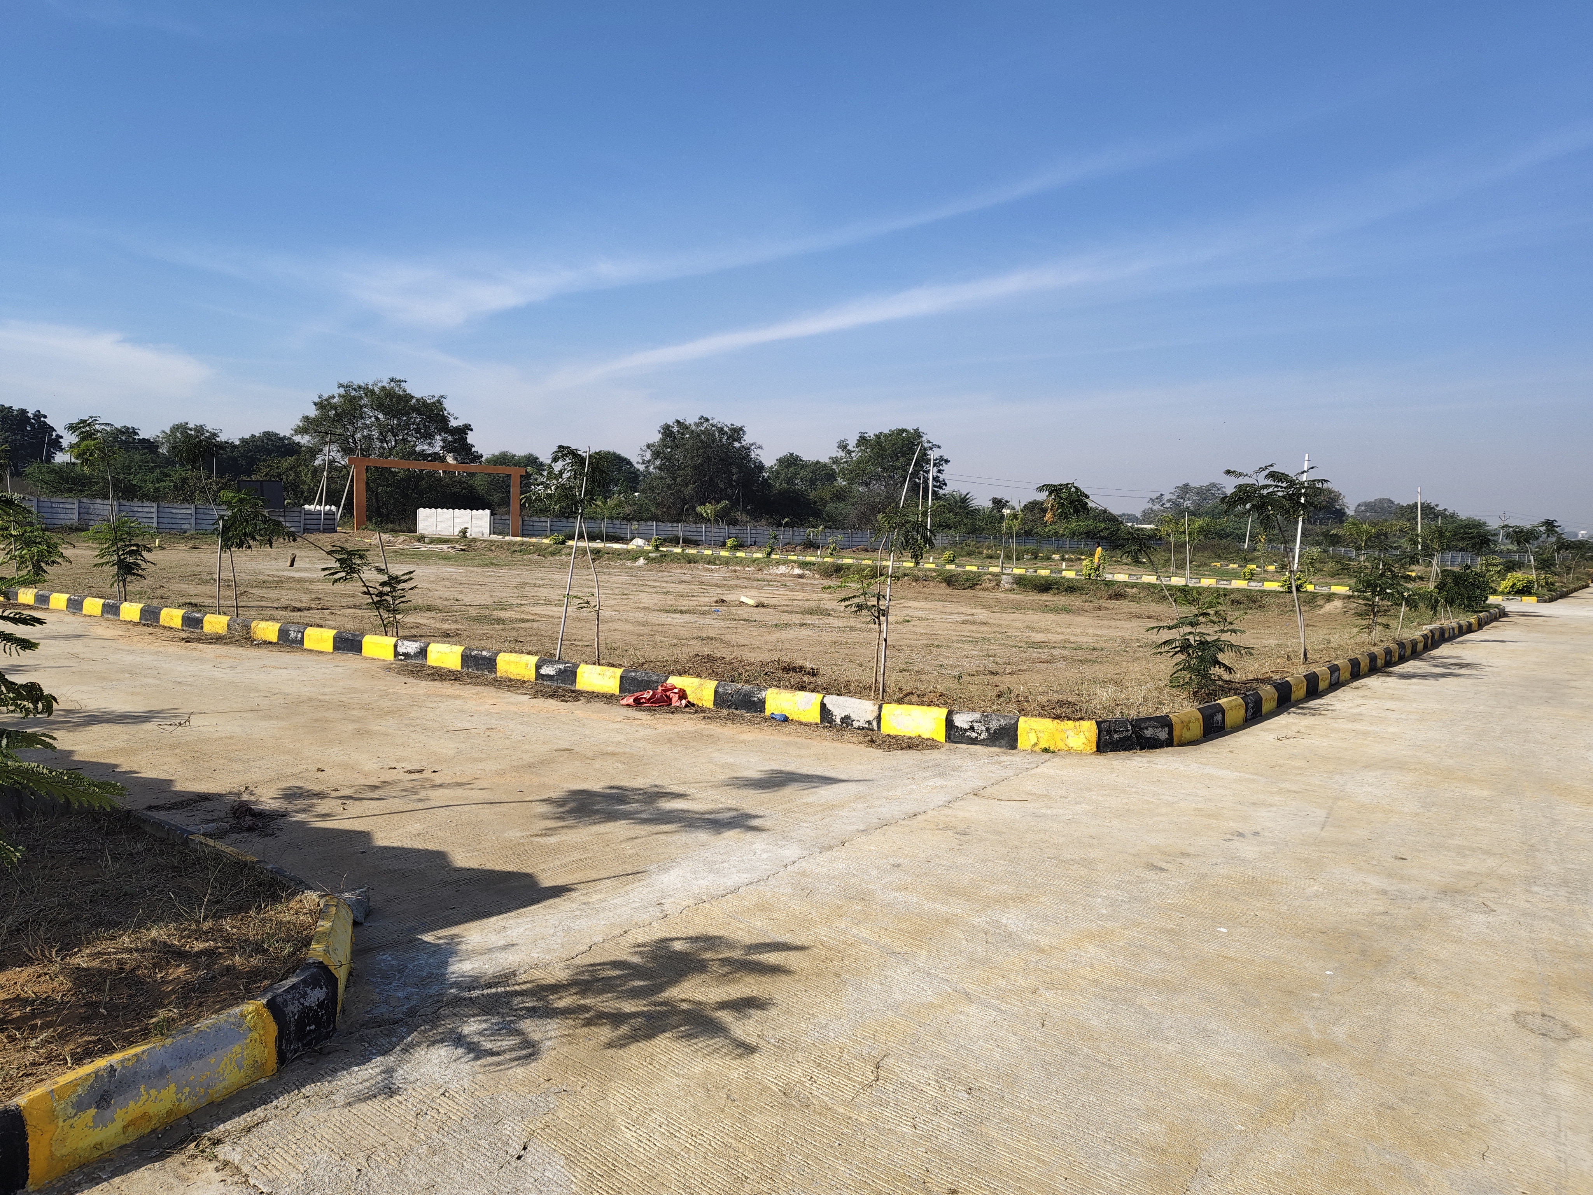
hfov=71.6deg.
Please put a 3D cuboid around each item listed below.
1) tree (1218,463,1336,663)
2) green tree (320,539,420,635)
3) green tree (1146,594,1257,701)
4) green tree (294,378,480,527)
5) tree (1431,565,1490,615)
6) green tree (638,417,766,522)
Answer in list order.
[{"bbox_3d":[6.164,-0.429,14.100,1.370,2.530,1.300,3,3,24],"label":"tree"},{"bbox_3d":[-5.240,-0.099,13.500,1.100,1.140,0.930,0,3,-21],"label":"green tree"},{"bbox_3d":[3.955,0.481,10.800,0.960,1.040,0.960,3,3,20],"label":"green tree"},{"bbox_3d":[-31.139,-10.932,84.000,13.090,11.430,12.440,0,3,-20],"label":"green tree"},{"bbox_3d":[17.361,-0.178,28.800,1.290,1.290,1.230,3,4,31],"label":"tree"},{"bbox_3d":[-8.050,-10.274,94.000,10.550,10.170,10.020,1,3,-5],"label":"green tree"}]

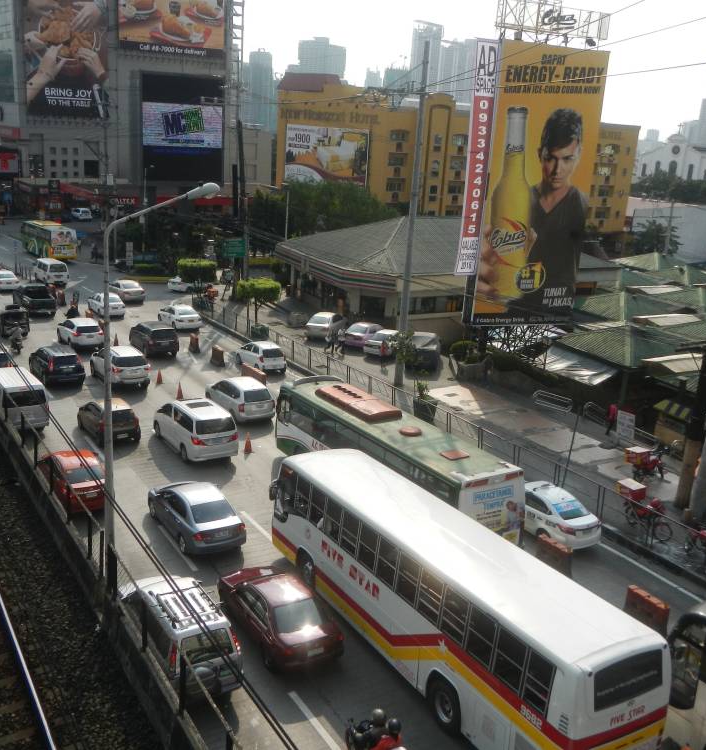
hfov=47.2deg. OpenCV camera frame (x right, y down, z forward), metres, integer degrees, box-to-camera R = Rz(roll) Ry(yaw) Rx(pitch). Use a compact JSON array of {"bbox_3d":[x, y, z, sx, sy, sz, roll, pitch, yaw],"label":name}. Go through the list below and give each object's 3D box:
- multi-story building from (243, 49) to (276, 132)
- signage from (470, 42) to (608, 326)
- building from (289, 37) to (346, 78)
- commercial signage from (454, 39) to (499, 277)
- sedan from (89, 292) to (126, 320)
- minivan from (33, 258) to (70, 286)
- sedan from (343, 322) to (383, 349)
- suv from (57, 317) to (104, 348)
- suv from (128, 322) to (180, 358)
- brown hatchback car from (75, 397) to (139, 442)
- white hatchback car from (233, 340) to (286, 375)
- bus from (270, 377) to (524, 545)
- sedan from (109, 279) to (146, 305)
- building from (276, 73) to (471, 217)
[{"bbox_3d":[-109.081,-316.778,943.254,38.000,115.070,36.000,-7,18,-31],"label":"multi-story building"},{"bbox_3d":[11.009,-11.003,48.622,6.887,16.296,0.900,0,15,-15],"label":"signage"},{"bbox_3d":[-41.792,-338.005,1022.872,46.000,157.571,42.000,12,17,28],"label":"building"},{"bbox_3d":[7.137,-12.368,46.872,1.416,13.193,0.250,-1,15,-17],"label":"commercial signage"},{"bbox_3d":[-18.873,-5.375,61.752,1.730,1.470,4.450,-8,19,-34],"label":"sedan"},{"bbox_3d":[-26.213,-8.950,70.332,1.700,1.970,4.700,-7,18,-34],"label":"minivan"},{"bbox_3d":[1.102,-2.669,53.793,1.701,1.472,4.357,10,16,26],"label":"sedan"},{"bbox_3d":[-16.653,-2.687,49.198,1.830,1.670,4.570,-6,17,-32],"label":"suv"},{"bbox_3d":[-12.073,-2.273,48.874,1.839,1.840,4.694,-5,17,-31],"label":"suv"},{"bbox_3d":[-10.322,1.787,34.037,1.644,1.545,3.703,-7,18,-36],"label":"brown hatchback car"},{"bbox_3d":[-5.337,-1.119,46.626,1.603,1.493,3.612,-7,17,-34],"label":"white hatchback car"},{"bbox_3d":[1.034,2.840,27.824,2.500,3.200,11.150,-6,17,-31],"label":"bus"},{"bbox_3d":[-18.523,-6.786,65.674,1.761,1.502,4.530,-7,18,-35],"label":"sedan"},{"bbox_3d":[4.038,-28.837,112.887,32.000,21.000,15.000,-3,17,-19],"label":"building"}]

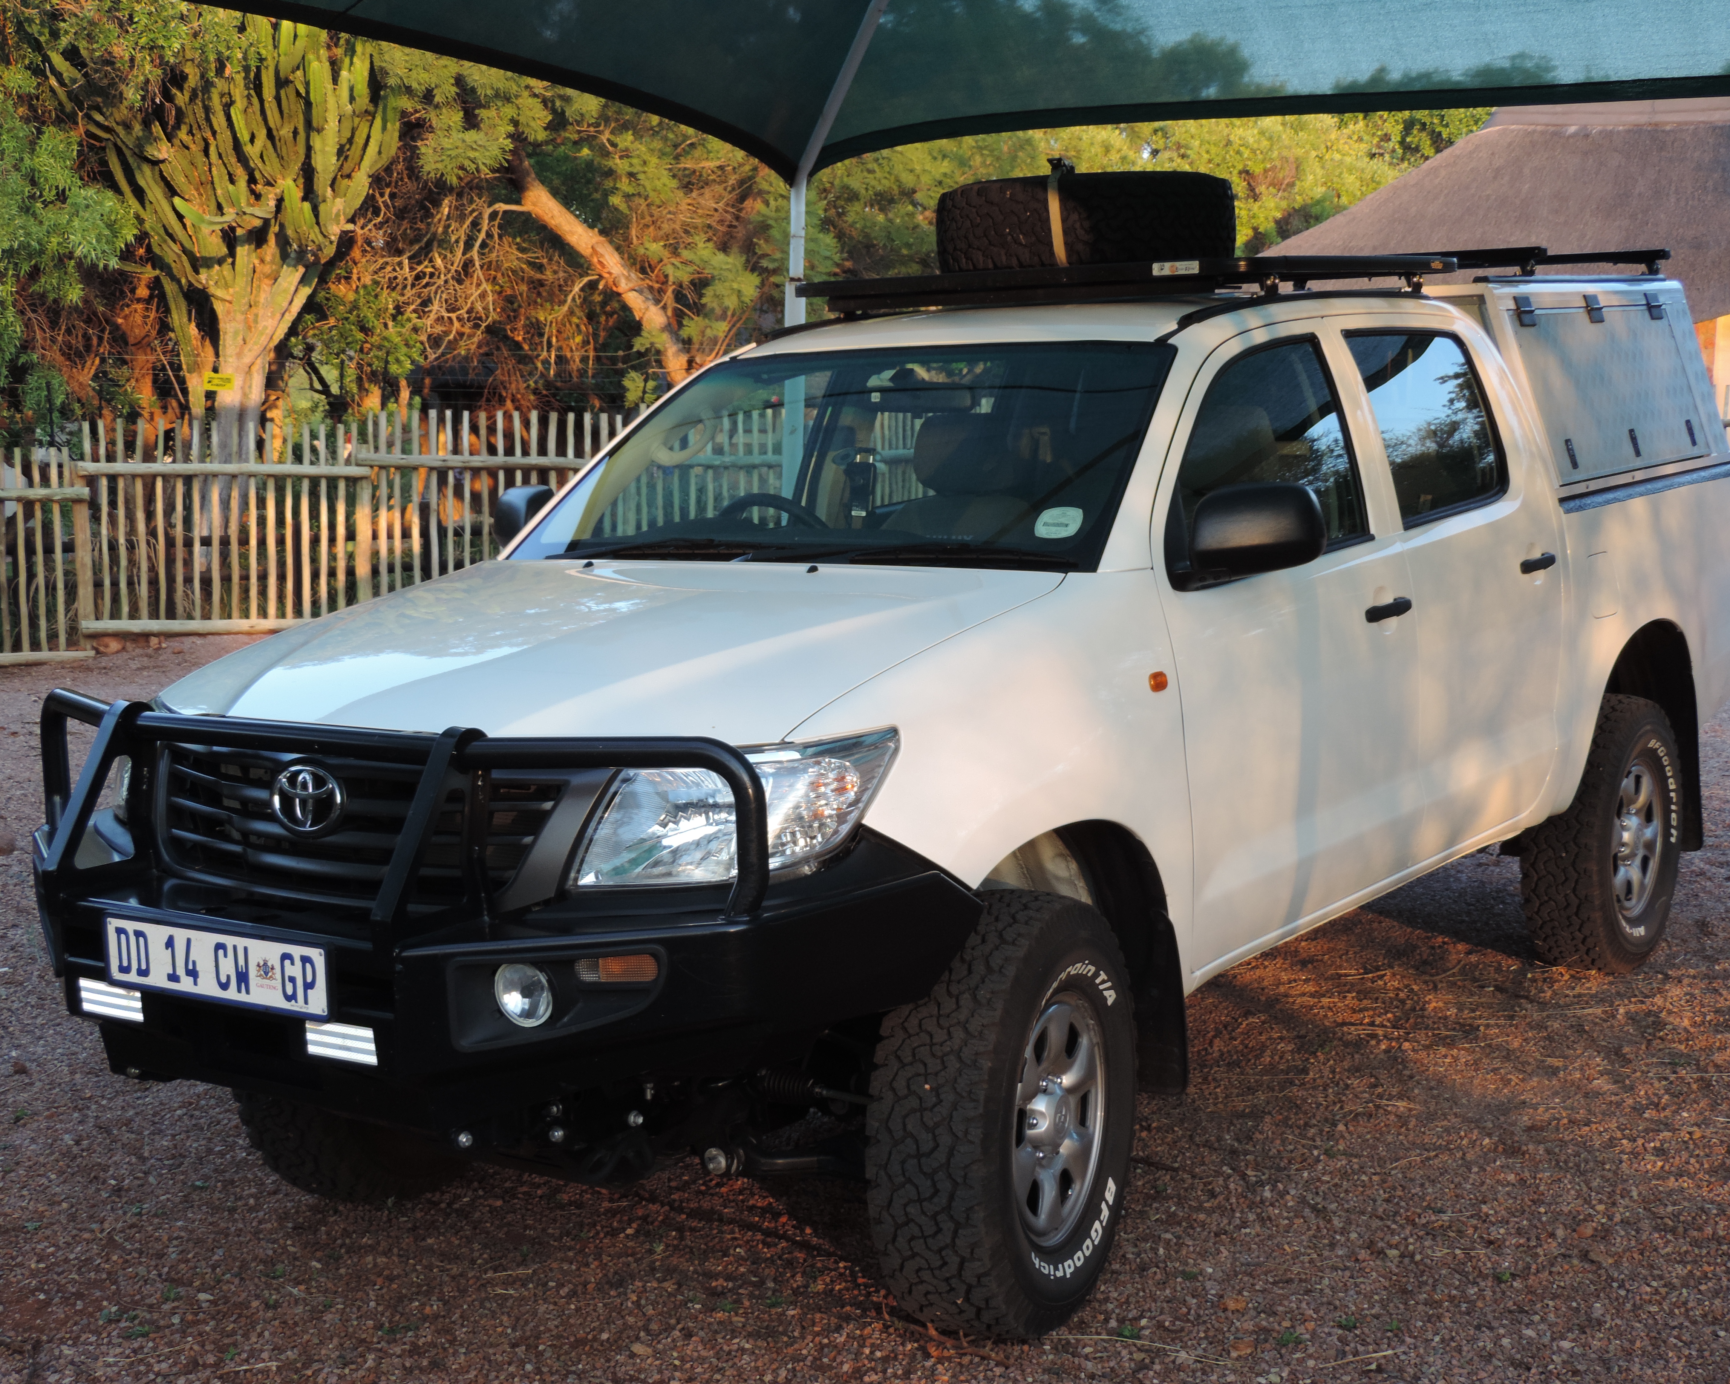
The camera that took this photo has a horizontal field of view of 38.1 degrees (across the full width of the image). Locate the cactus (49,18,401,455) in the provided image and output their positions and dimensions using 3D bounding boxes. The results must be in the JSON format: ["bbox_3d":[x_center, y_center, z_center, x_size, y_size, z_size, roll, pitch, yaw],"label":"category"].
[{"bbox_3d":[-5.750,-3.500,22.400,3.100,5.000,2.900,-2,7,-14],"label":"cactus"}]

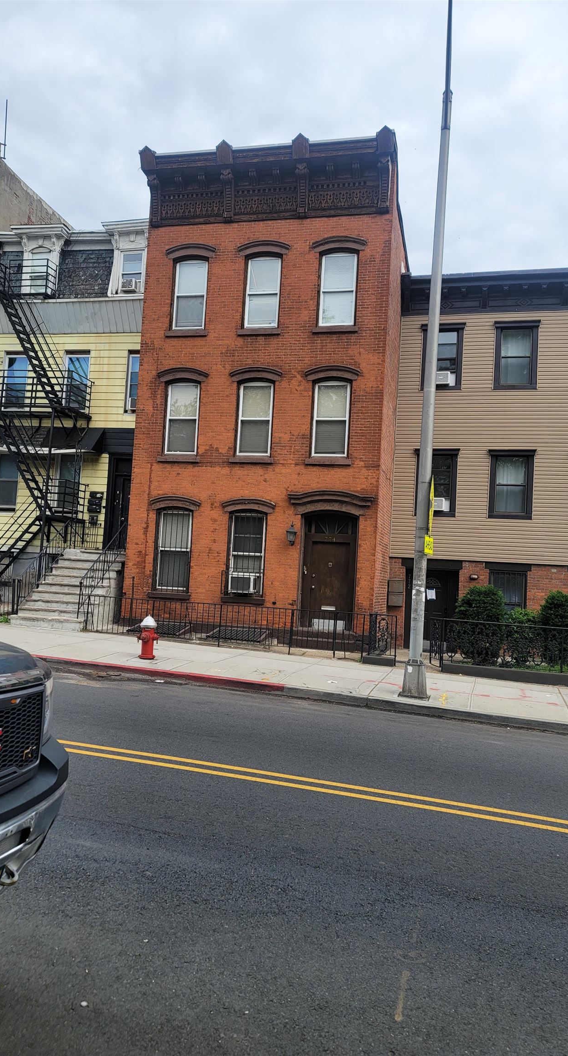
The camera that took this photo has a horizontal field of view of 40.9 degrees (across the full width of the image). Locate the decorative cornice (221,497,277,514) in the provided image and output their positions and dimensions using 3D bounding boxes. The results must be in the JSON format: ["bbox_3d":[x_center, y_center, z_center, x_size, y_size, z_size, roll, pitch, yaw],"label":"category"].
[{"bbox_3d":[-0.813,-0.522,17.980,1.315,0.357,0.140,2,-4,14],"label":"decorative cornice"}]

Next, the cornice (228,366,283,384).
[{"bbox_3d":[-0.640,-3.613,17.942,1.293,0.345,0.150,2,-5,13],"label":"cornice"}]

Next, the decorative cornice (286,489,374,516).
[{"bbox_3d":[1.081,-0.565,17.205,1.967,0.561,0.270,2,-5,13],"label":"decorative cornice"}]

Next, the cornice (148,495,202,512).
[{"bbox_3d":[-2.610,-0.596,18.419,1.327,0.367,0.140,2,-4,14],"label":"cornice"}]

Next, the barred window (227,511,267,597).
[{"bbox_3d":[-0.886,0.603,18.016,0.917,1.977,0.150,2,-4,14],"label":"barred window"}]

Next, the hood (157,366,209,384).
[{"bbox_3d":[-2.434,-3.734,18.643,1.327,0.367,0.140,2,-4,14],"label":"hood"}]

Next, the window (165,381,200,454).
[{"bbox_3d":[-2.505,-2.678,18.773,0.836,1.777,0.100,2,-4,14],"label":"window"}]

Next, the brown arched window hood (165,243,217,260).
[{"bbox_3d":[-2.261,-6.828,18.864,1.327,0.390,0.140,2,-4,14],"label":"brown arched window hood"}]

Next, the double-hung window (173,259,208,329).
[{"bbox_3d":[-2.274,-5.711,18.715,0.805,1.749,0.120,2,-5,13],"label":"double-hung window"}]

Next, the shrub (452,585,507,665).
[{"bbox_3d":[4.064,1.990,15.879,1.081,1.631,1.060,2,-5,13],"label":"shrub"}]

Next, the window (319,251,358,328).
[{"bbox_3d":[1.287,-5.573,17.868,0.841,1.759,0.120,2,-5,13],"label":"window"}]

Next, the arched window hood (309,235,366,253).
[{"bbox_3d":[1.326,-6.678,17.989,1.317,0.386,0.140,2,-4,14],"label":"arched window hood"}]

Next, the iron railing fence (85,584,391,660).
[{"bbox_3d":[-1.092,2.111,16.159,6.901,0.966,0.080,2,-4,14],"label":"iron railing fence"}]

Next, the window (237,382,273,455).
[{"bbox_3d":[-0.667,-2.570,18.052,0.817,1.792,0.120,2,-5,13],"label":"window"}]

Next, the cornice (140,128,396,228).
[{"bbox_3d":[-0.441,-8.255,18.085,6.233,1.807,0.660,2,-5,13],"label":"cornice"}]

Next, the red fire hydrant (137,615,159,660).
[{"bbox_3d":[-2.330,1.865,13.027,0.400,0.752,0.360,2,-5,13],"label":"red fire hydrant"}]

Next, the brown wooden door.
[{"bbox_3d":[1.046,1.320,17.363,0.931,2.025,0.090,2,-5,13],"label":"brown wooden door"}]

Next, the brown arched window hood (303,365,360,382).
[{"bbox_3d":[1.118,-3.559,17.533,1.300,0.336,0.150,2,-5,13],"label":"brown arched window hood"}]

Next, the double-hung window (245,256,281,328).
[{"bbox_3d":[-0.513,-5.734,18.553,0.845,1.786,0.100,2,-4,14],"label":"double-hung window"}]

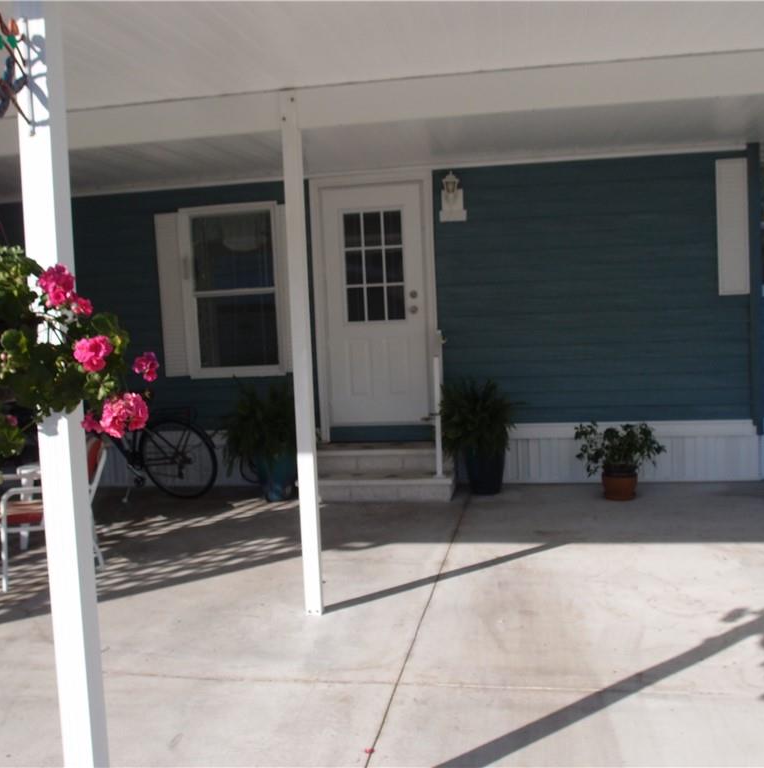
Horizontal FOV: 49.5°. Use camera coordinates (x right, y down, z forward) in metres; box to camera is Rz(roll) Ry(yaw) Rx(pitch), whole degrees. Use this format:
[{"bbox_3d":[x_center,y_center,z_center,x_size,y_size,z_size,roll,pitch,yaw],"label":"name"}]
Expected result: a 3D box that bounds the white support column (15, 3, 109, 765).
[{"bbox_3d":[-0.711,0.102,1.848,0.073,2.374,0.072,-2,4,11],"label":"white support column"}]

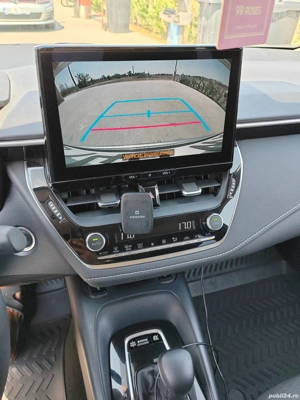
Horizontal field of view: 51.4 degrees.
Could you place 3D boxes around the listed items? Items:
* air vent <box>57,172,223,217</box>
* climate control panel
[{"bbox_3d":[-0.007,-0.017,0.471,0.252,0.047,0.032,-8,26,-16],"label":"air vent"},{"bbox_3d":[0.003,0.053,0.460,0.230,0.054,0.025,-8,0,-16],"label":"climate control panel"}]

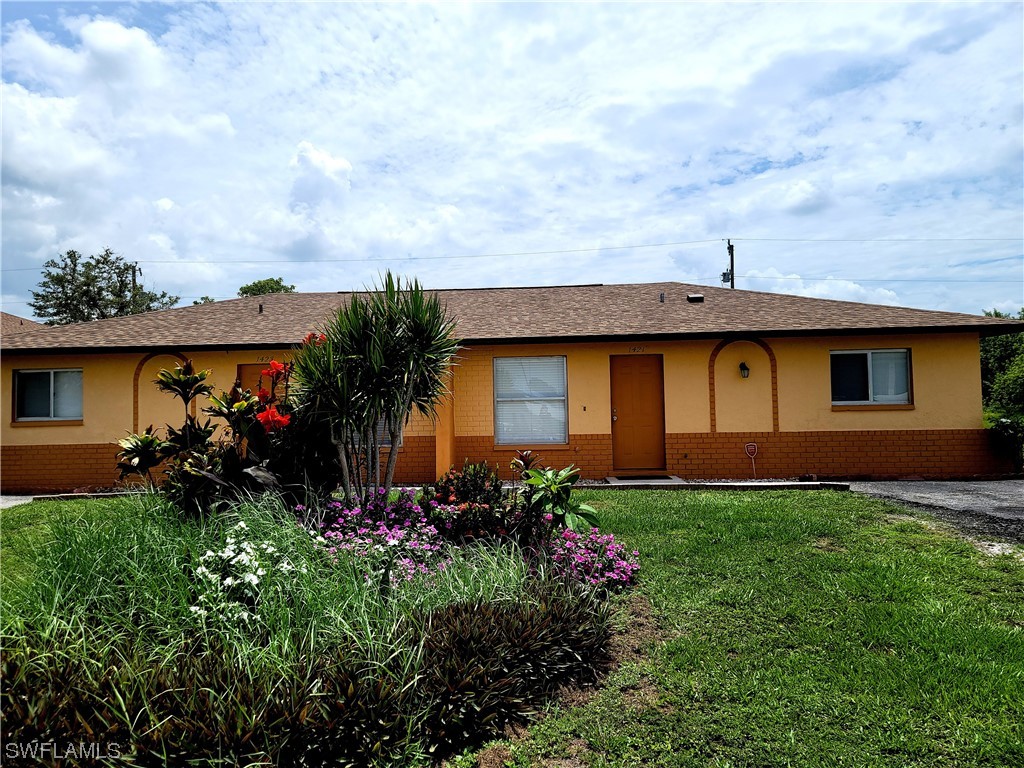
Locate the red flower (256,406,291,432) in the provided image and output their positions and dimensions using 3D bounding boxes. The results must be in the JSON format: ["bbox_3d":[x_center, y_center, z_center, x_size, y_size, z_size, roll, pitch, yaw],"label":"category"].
[{"bbox_3d":[-1.838,0.274,5.700,0.262,0.200,0.220,-1,-2,0],"label":"red flower"}]

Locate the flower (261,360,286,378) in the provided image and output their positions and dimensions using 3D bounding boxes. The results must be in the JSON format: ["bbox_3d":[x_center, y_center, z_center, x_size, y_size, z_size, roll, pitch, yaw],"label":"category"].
[{"bbox_3d":[-1.871,-0.114,5.800,0.205,0.145,0.180,-1,-2,0],"label":"flower"}]

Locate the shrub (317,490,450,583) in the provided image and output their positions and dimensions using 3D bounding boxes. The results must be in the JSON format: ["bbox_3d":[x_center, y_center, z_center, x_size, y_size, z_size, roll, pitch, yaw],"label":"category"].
[{"bbox_3d":[-0.982,1.165,5.650,0.970,0.610,0.800,-1,-2,0],"label":"shrub"}]

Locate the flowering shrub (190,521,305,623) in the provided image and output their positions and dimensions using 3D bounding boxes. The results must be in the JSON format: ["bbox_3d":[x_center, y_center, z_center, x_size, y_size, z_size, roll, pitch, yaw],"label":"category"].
[{"bbox_3d":[-1.699,1.184,4.750,0.680,0.580,0.620,-1,-2,0],"label":"flowering shrub"}]

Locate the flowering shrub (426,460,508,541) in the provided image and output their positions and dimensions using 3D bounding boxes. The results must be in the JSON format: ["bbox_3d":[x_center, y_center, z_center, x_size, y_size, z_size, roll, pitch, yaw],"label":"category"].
[{"bbox_3d":[-0.390,1.096,6.200,0.700,0.800,0.650,-1,-2,0],"label":"flowering shrub"}]

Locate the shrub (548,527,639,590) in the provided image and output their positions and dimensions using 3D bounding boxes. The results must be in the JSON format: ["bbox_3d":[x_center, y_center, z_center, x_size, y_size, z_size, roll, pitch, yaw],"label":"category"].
[{"bbox_3d":[0.606,1.295,5.500,0.700,0.430,0.620,-1,-2,0],"label":"shrub"}]

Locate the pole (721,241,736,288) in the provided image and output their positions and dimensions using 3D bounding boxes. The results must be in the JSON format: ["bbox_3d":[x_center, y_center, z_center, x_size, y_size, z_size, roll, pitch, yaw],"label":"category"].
[{"bbox_3d":[12.647,-2.877,43.000,0.900,11.200,0.700,-1,-2,0],"label":"pole"}]

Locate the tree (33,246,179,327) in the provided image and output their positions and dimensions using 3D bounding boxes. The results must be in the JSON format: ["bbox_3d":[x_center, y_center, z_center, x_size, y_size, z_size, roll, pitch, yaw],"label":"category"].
[{"bbox_3d":[-20.940,-1.712,38.000,7.300,10.000,6.800,-1,-2,0],"label":"tree"}]

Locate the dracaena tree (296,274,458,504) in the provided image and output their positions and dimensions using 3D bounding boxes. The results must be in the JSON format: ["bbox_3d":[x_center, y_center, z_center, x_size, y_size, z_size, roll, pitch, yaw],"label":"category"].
[{"bbox_3d":[-1.190,0.310,6.400,1.420,2.420,1.300,-1,-2,0],"label":"dracaena tree"}]

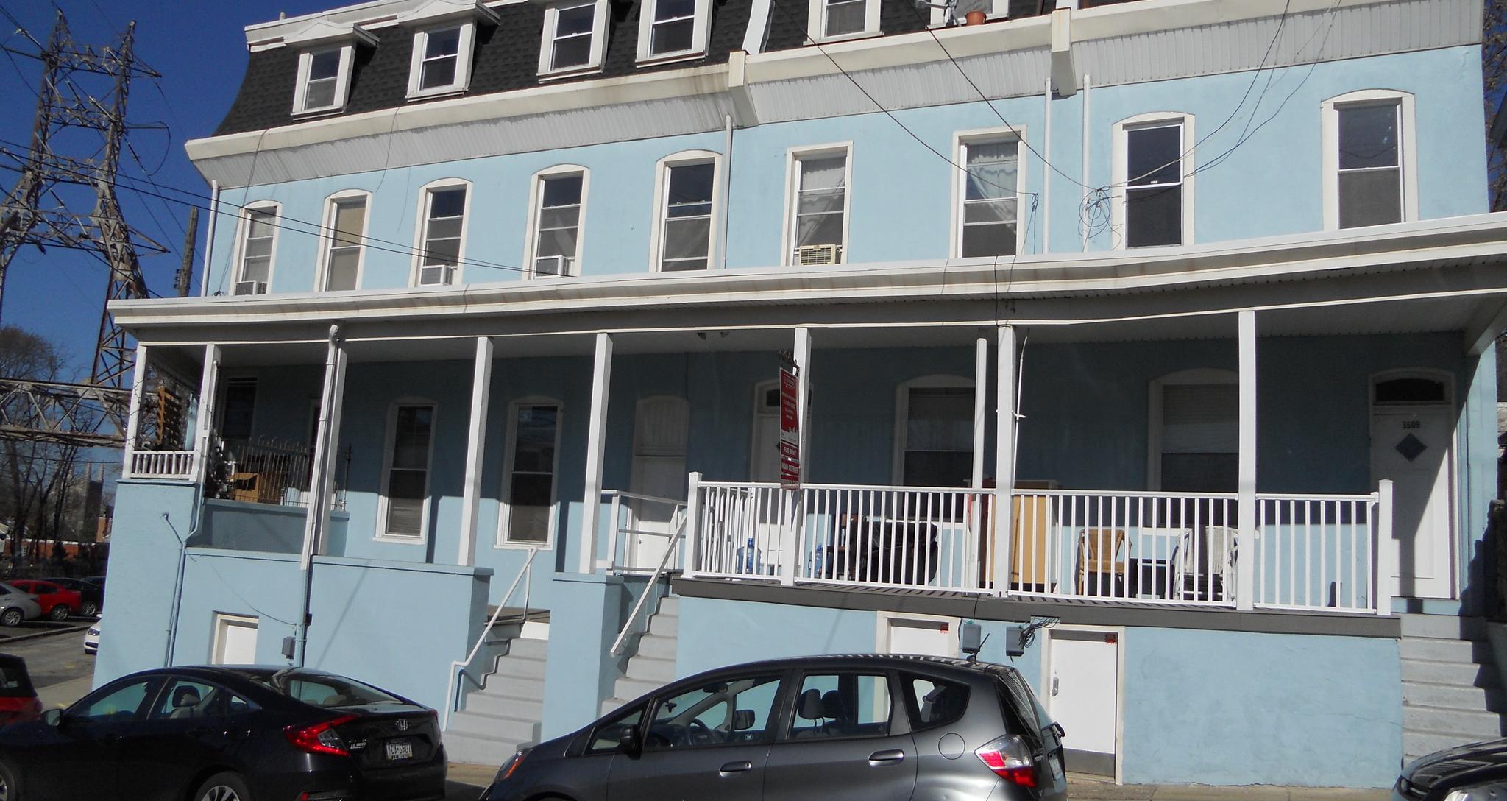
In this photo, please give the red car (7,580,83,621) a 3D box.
[{"bbox_3d":[-26.688,7.090,42.336,4.500,1.440,1.760,6,-8,-25],"label":"red car"}]

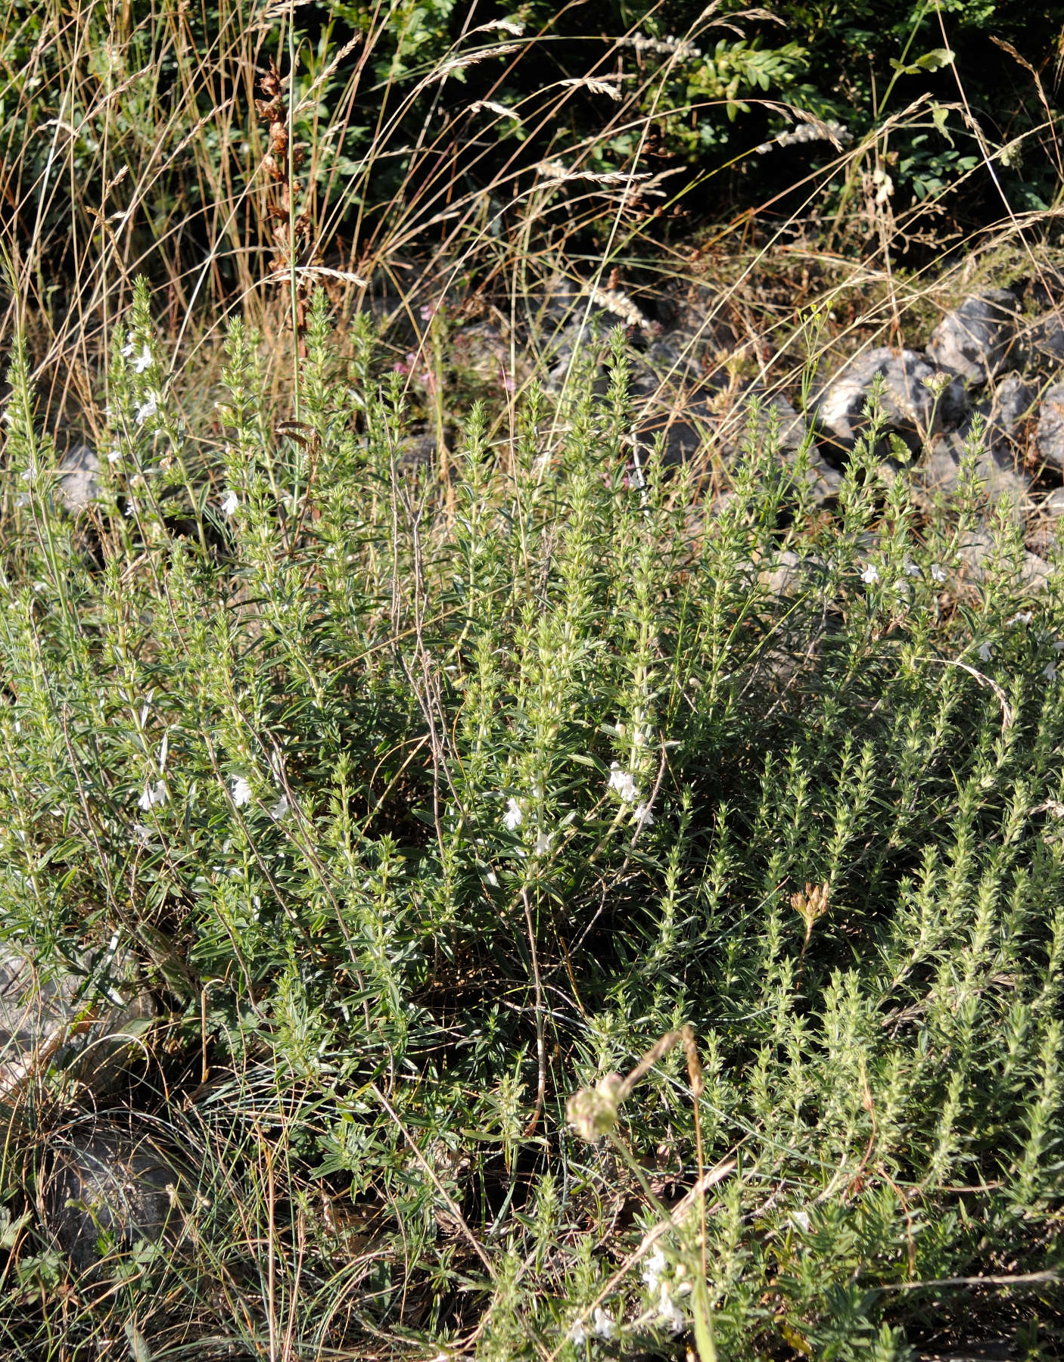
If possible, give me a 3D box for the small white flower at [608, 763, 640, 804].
[{"bbox_3d":[0.051,0.057,0.820,0.017,0.021,0.015,9,25,19],"label":"small white flower"}]

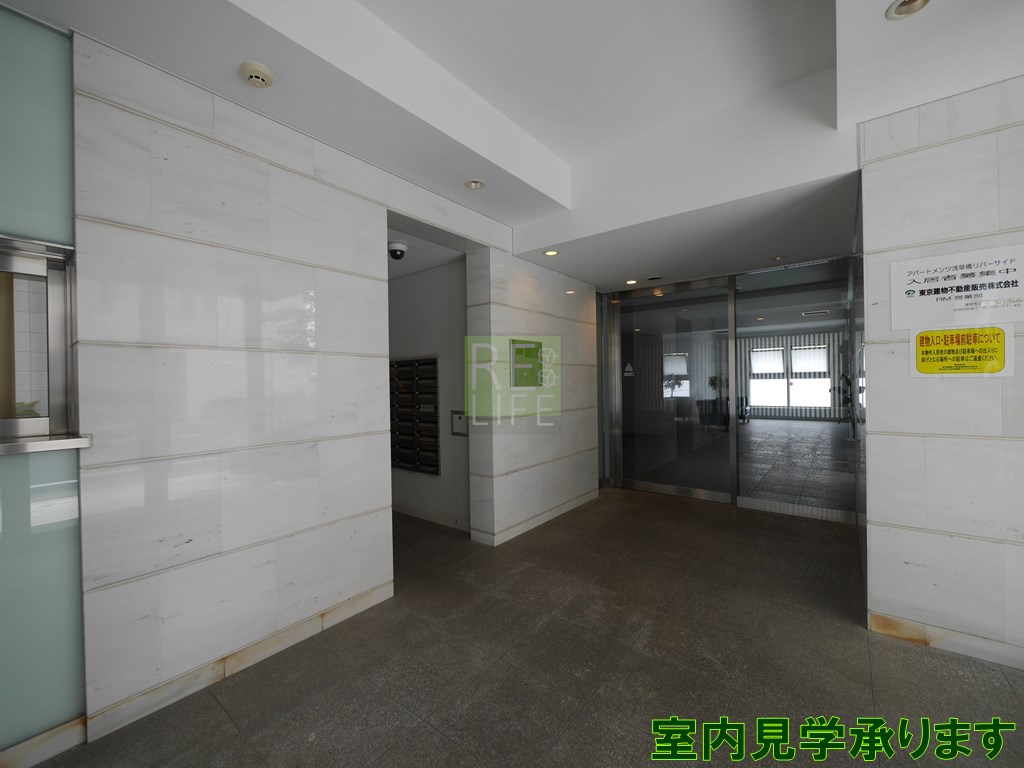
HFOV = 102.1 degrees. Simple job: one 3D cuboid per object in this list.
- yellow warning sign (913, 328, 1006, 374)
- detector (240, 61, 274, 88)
[{"bbox_3d":[1.860,-0.137,1.717,0.260,0.189,0.008,-1,0,37],"label":"yellow warning sign"},{"bbox_3d":[-0.939,-1.133,1.525,0.102,0.042,0.102,-1,0,39],"label":"detector"}]

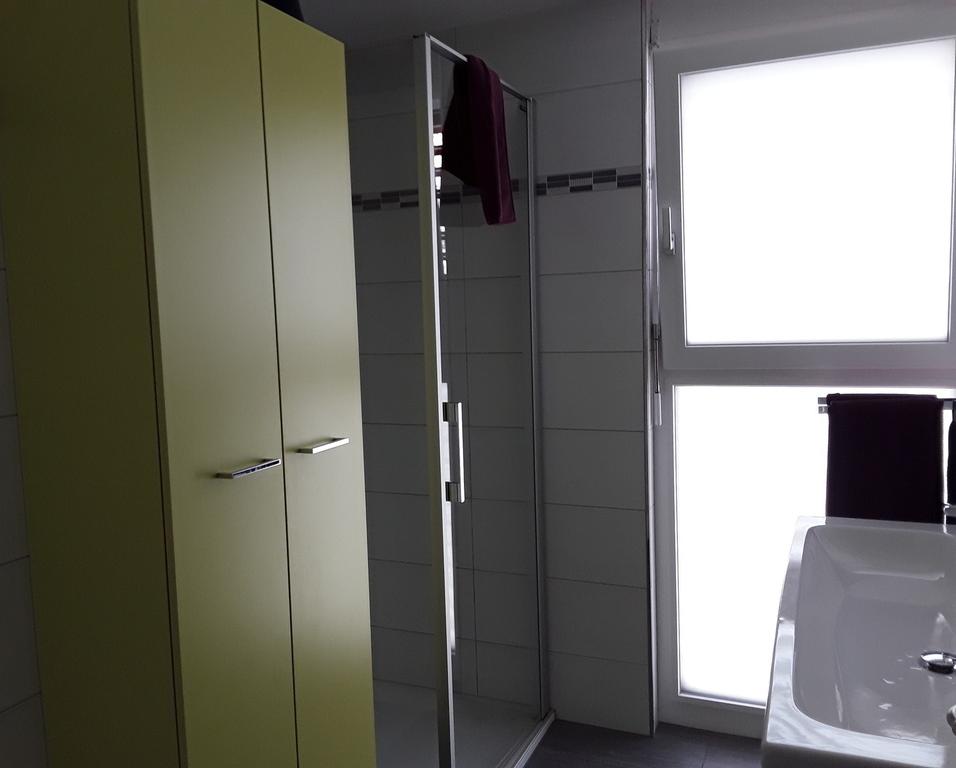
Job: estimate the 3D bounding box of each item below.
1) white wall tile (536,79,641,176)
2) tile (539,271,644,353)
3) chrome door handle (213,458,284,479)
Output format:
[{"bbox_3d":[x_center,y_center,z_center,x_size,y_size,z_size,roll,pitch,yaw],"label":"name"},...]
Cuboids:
[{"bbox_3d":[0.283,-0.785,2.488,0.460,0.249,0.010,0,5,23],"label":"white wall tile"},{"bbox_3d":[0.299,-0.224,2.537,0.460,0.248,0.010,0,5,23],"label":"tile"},{"bbox_3d":[-0.418,0.155,1.460,0.034,0.011,0.139,0,5,23],"label":"chrome door handle"}]

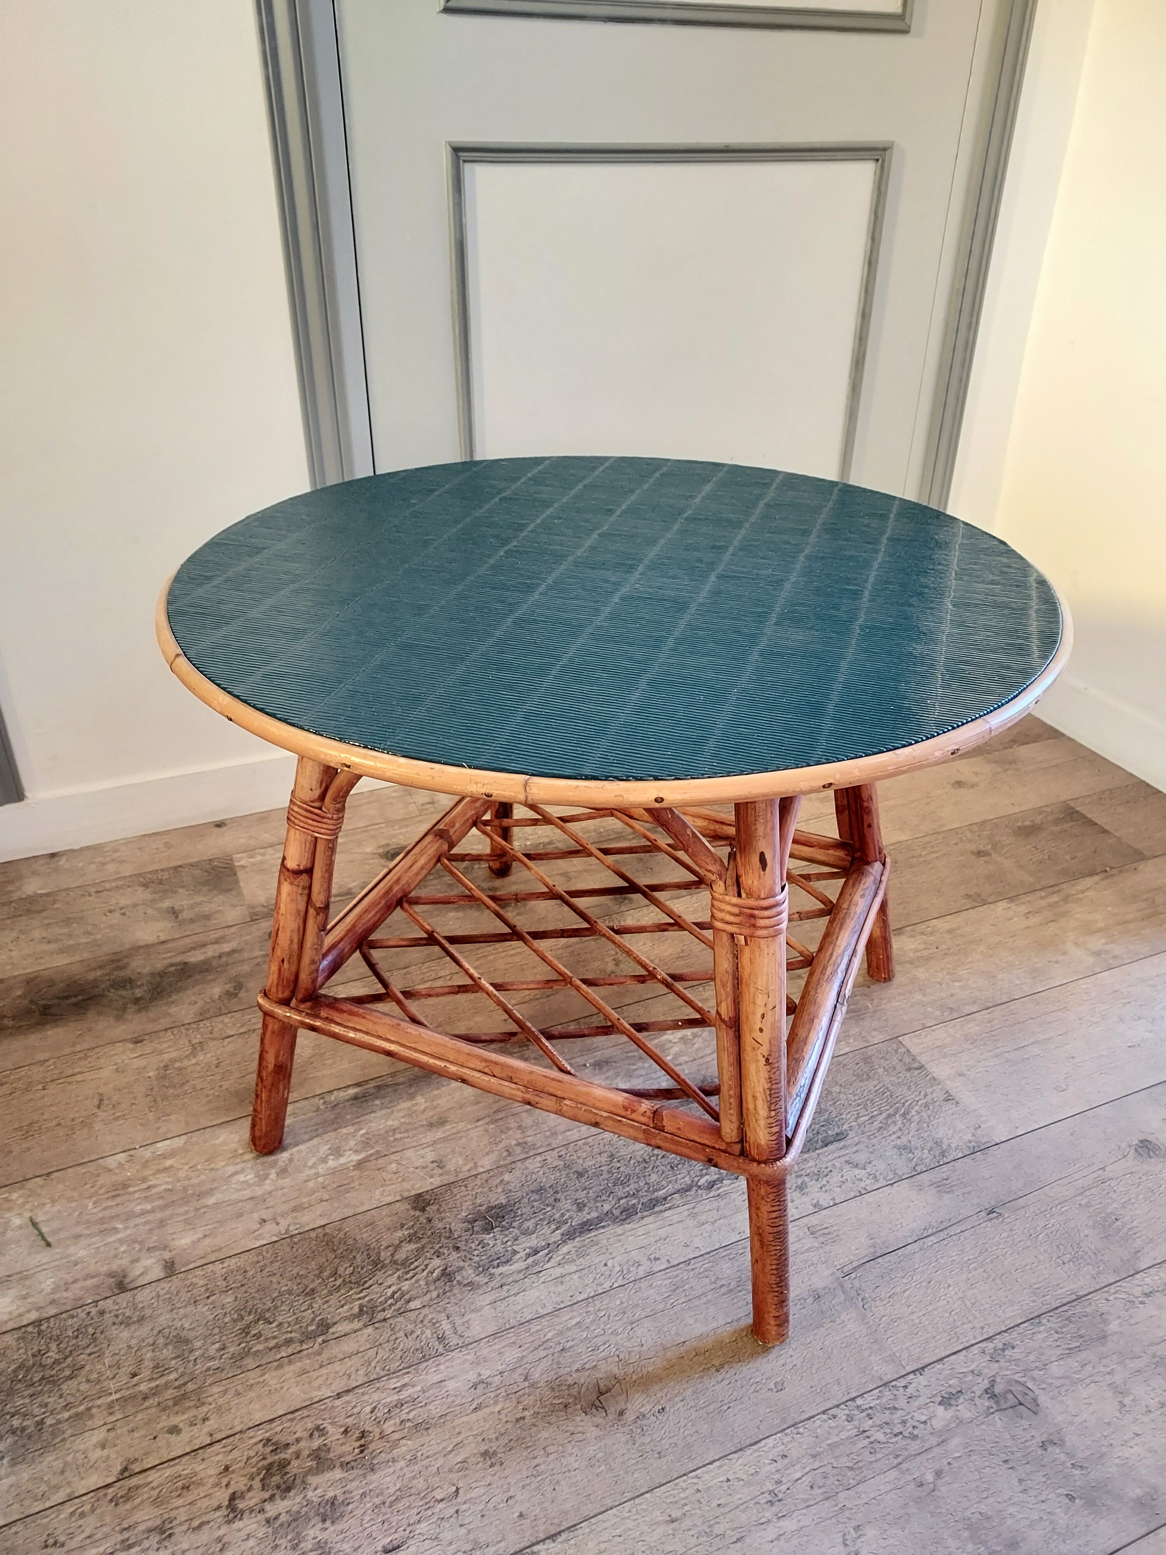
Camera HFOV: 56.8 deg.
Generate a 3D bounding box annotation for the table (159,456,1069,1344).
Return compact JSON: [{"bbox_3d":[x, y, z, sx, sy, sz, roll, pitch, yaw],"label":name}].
[{"bbox_3d":[0.021,0.057,1.017,0.709,0.541,0.709,13,33,19],"label":"table"}]

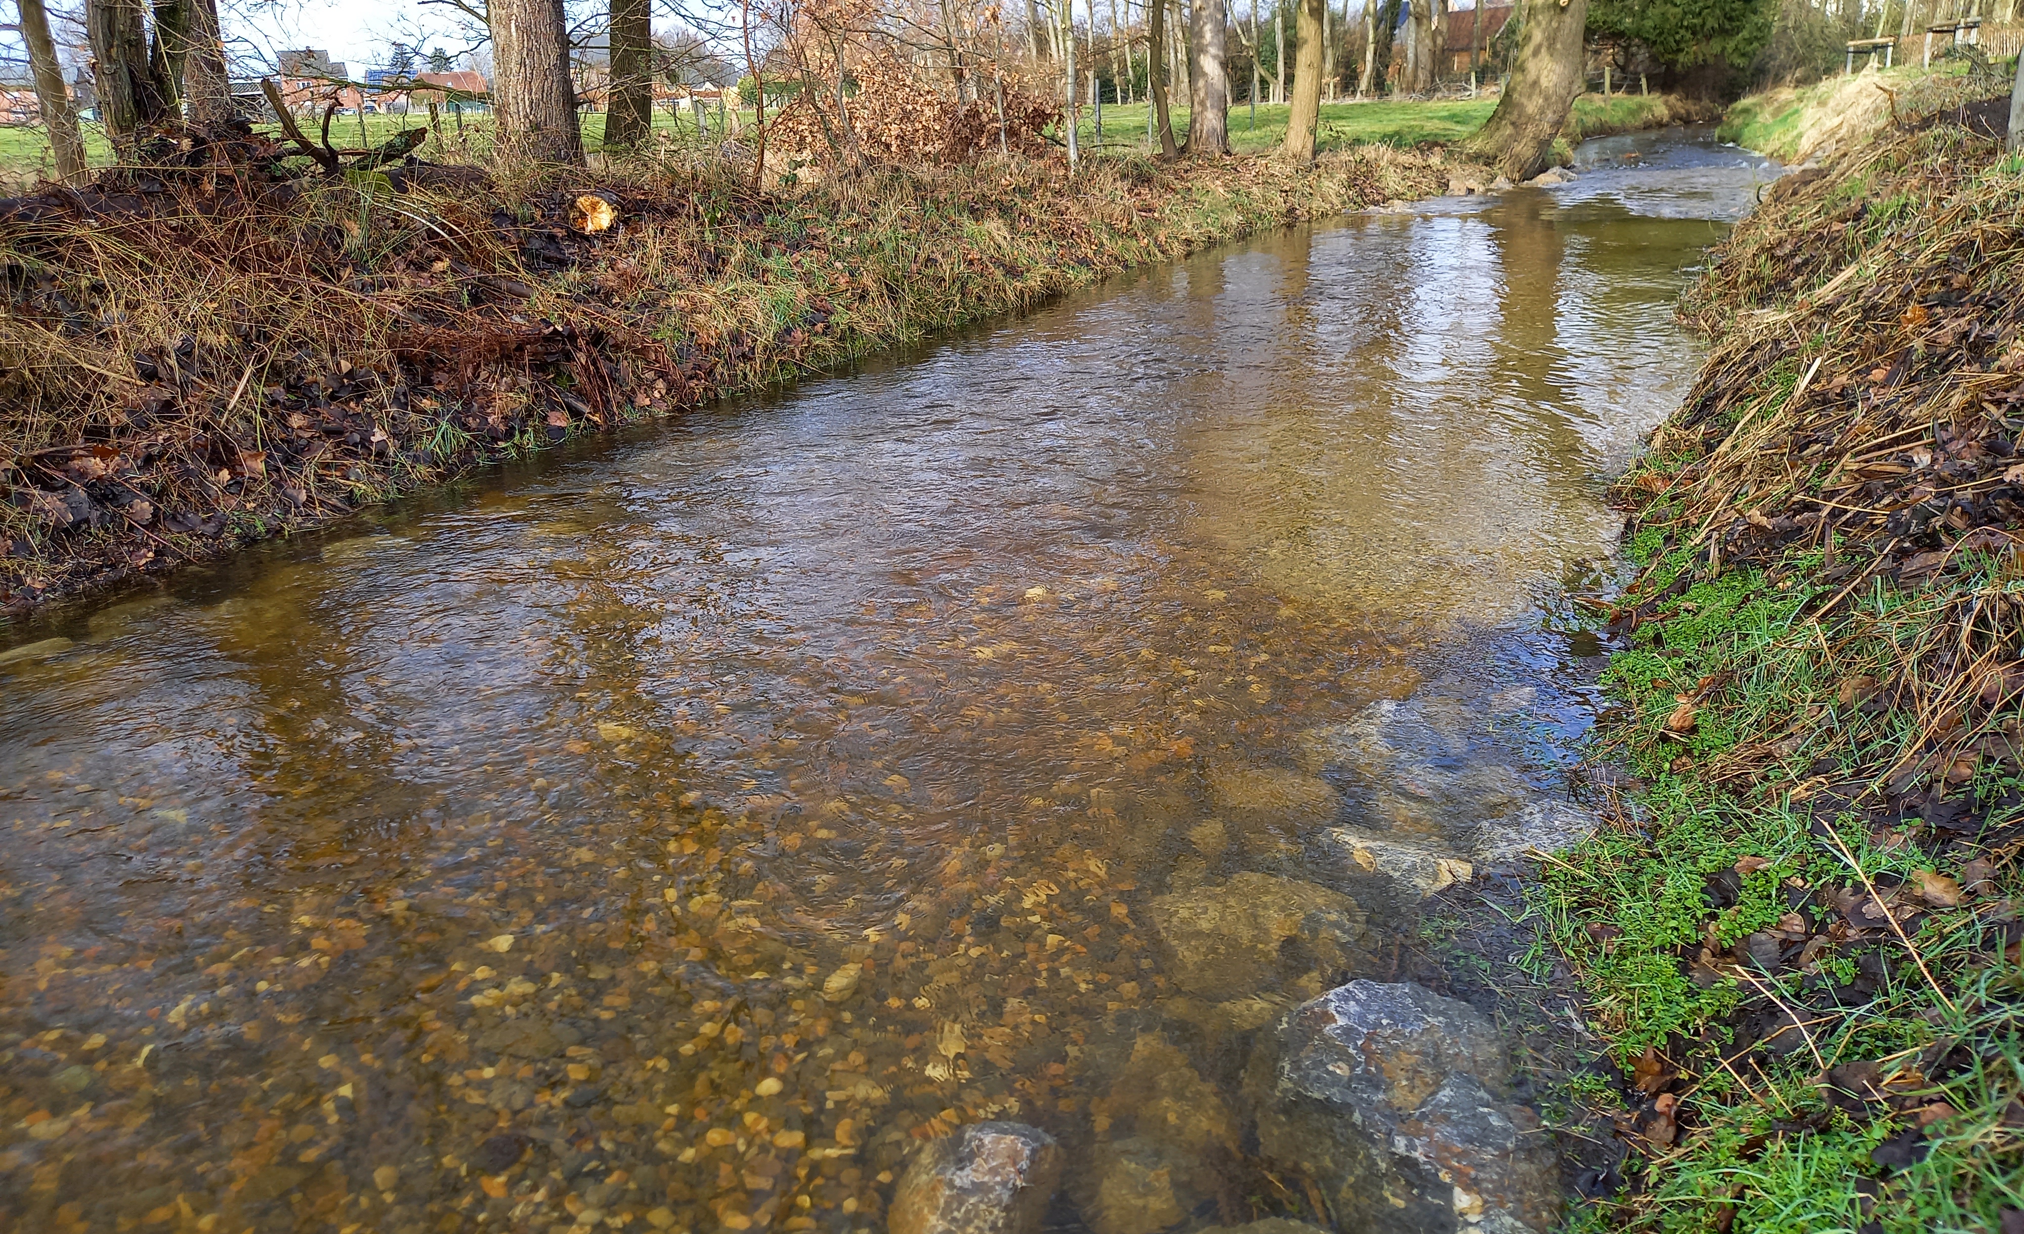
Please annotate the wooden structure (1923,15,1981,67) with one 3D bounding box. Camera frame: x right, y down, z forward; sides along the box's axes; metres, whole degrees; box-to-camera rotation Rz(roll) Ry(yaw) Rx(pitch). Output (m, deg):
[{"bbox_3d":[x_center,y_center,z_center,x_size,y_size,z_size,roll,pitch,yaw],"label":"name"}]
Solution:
[{"bbox_3d":[17.364,-10.588,27.000,1.000,0.850,0.250,3,20,9],"label":"wooden structure"}]

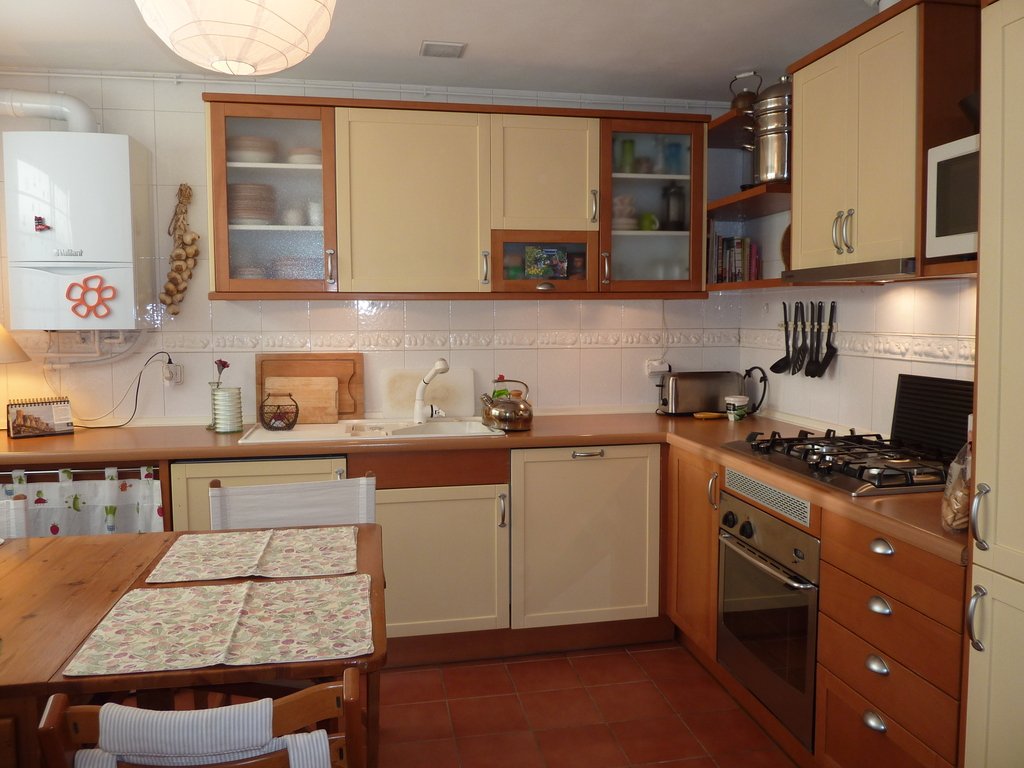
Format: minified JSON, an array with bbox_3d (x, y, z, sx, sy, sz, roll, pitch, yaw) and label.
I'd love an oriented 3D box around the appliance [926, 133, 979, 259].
[{"bbox_3d":[1.265,-0.445,1.696,0.330,0.273,0.450,-1,5,-10],"label":"appliance"}]

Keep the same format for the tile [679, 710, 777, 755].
[{"bbox_3d":[0.692,1.109,2.353,0.236,0.010,0.245,-1,4,-10],"label":"tile"}]

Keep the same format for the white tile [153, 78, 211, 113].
[{"bbox_3d":[-1.383,-1.207,3.079,0.200,0.152,0.012,-1,4,-10],"label":"white tile"}]

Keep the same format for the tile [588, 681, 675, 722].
[{"bbox_3d":[0.408,1.099,2.555,0.245,0.010,0.245,-1,4,-10],"label":"tile"}]

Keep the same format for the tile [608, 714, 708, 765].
[{"bbox_3d":[0.451,1.115,2.304,0.243,0.010,0.243,-1,5,-10],"label":"tile"}]

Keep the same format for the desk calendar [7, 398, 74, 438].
[{"bbox_3d":[-1.866,0.130,2.928,0.208,0.148,0.080,-3,5,-40],"label":"desk calendar"}]

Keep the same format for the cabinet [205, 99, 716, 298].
[{"bbox_3d":[-0.182,-0.727,3.093,2.000,0.755,0.375,-1,5,-10],"label":"cabinet"}]

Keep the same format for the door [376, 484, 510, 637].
[{"bbox_3d":[-0.303,0.666,2.780,0.592,0.560,0.022,-1,5,-10],"label":"door"}]

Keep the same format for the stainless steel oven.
[{"bbox_3d":[1.009,0.674,2.292,0.555,0.592,0.590,-1,5,-10],"label":"stainless steel oven"}]

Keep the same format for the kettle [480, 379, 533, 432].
[{"bbox_3d":[-0.029,0.078,3.049,0.215,0.214,0.200,-1,4,0],"label":"kettle"}]

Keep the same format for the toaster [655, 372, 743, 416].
[{"bbox_3d":[0.879,0.042,3.448,0.380,0.200,0.160,-1,4,-10],"label":"toaster"}]

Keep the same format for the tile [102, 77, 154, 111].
[{"bbox_3d":[-1.575,-1.196,3.030,0.200,0.150,0.010,-1,4,-10],"label":"tile"}]

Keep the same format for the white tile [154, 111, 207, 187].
[{"bbox_3d":[-1.375,-0.974,3.079,0.200,0.300,0.010,-1,4,-10],"label":"white tile"}]

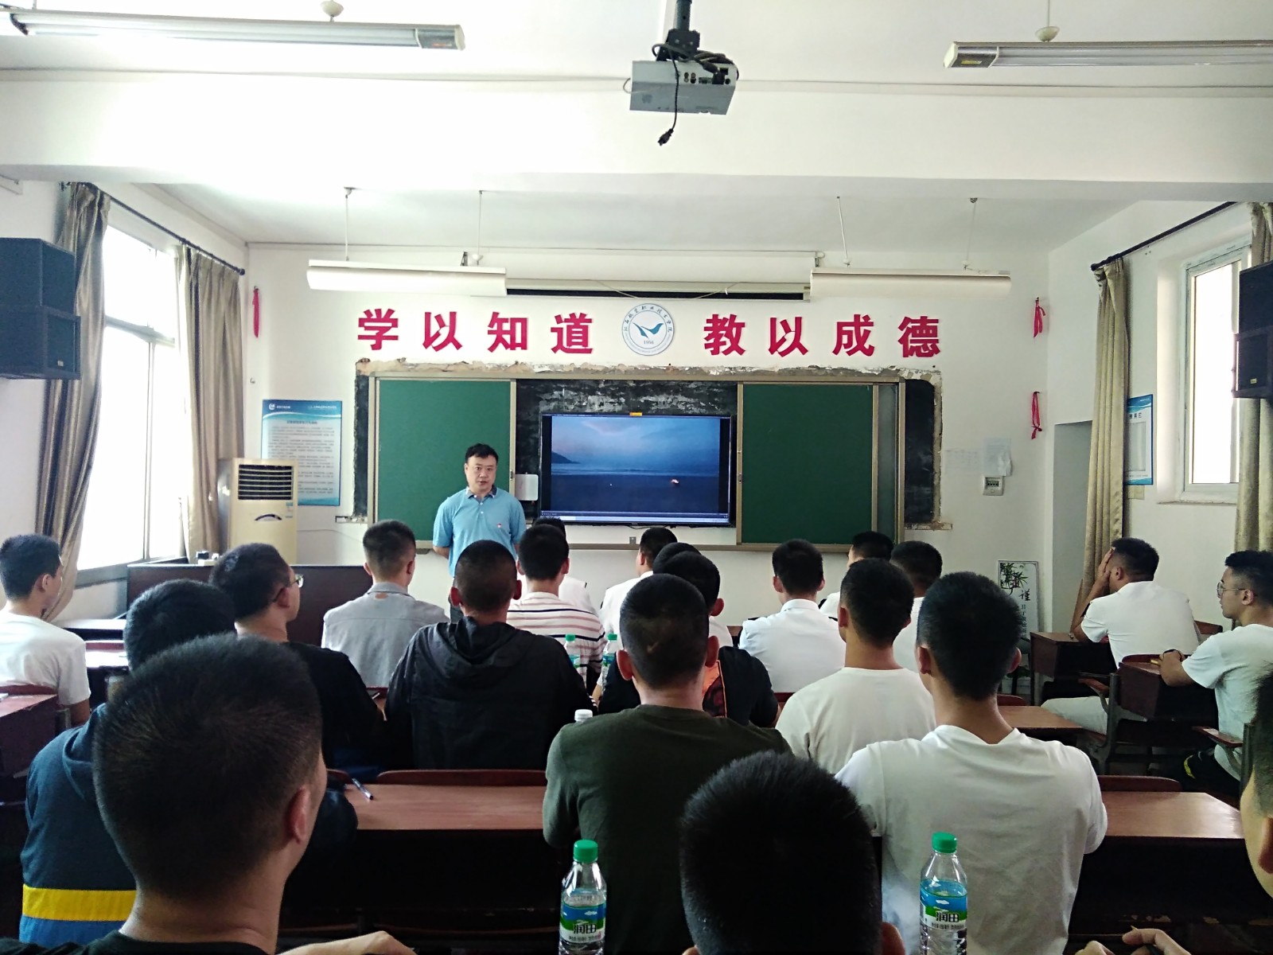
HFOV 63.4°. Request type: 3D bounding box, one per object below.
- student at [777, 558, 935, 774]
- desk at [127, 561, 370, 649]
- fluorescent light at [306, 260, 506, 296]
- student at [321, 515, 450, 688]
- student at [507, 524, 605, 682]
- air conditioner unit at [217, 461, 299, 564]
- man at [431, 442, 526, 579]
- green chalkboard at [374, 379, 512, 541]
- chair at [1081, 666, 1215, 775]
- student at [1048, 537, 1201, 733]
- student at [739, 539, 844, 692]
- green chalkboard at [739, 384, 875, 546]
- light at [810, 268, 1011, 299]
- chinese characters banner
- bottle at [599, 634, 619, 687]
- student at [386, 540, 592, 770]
[{"bbox_3d":[0.603,0.865,2.898,0.500,1.280,0.750,1,-1,-1],"label":"student"},{"bbox_3d":[-2.065,0.968,5.835,1.317,0.992,0.680,1,1,1],"label":"desk"},{"bbox_3d":[-1.409,-1.223,6.330,1.220,0.165,0.160,1,1,-3],"label":"fluorescent light"},{"bbox_3d":[-0.901,0.824,3.907,0.470,1.349,0.720,1,1,3],"label":"student"},{"bbox_3d":[-0.336,0.835,3.907,0.470,1.342,0.720,1,1,1],"label":"student"},{"bbox_3d":[-2.546,0.702,6.914,0.445,1.636,0.310,1,-1,-42],"label":"air conditioner unit"},{"bbox_3d":[-0.837,0.666,5.437,0.500,1.686,0.300,1,-1,-13],"label":"man"},{"bbox_3d":[-1.429,-0.118,7.649,1.036,1.221,0.040,1,-1,-1],"label":"green chalkboard"},{"bbox_3d":[2.305,1.143,4.431,0.580,0.800,0.680,1,-1,-1],"label":"chair"},{"bbox_3d":[2.188,0.897,4.685,0.550,1.264,0.740,1,1,-7],"label":"student"},{"bbox_3d":[0.572,0.867,3.907,0.470,1.299,0.720,1,1,1],"label":"student"},{"bbox_3d":[1.275,-0.091,7.673,1.028,1.210,0.040,1,-1,-1],"label":"green chalkboard"},{"bbox_3d":[1.710,-1.210,6.427,1.225,0.155,0.150,1,-1,-1],"label":"light"},{"bbox_3d":[0.096,-1.122,7.930,4.503,0.410,0.030,1,1,1],"label":"chinese characters banner"},{"bbox_3d":[-0.079,0.618,3.304,0.065,0.225,0.065,1,-1,-1],"label":"bottle"},{"bbox_3d":[-0.400,0.839,2.957,0.540,1.351,0.720,1,1,1],"label":"student"}]

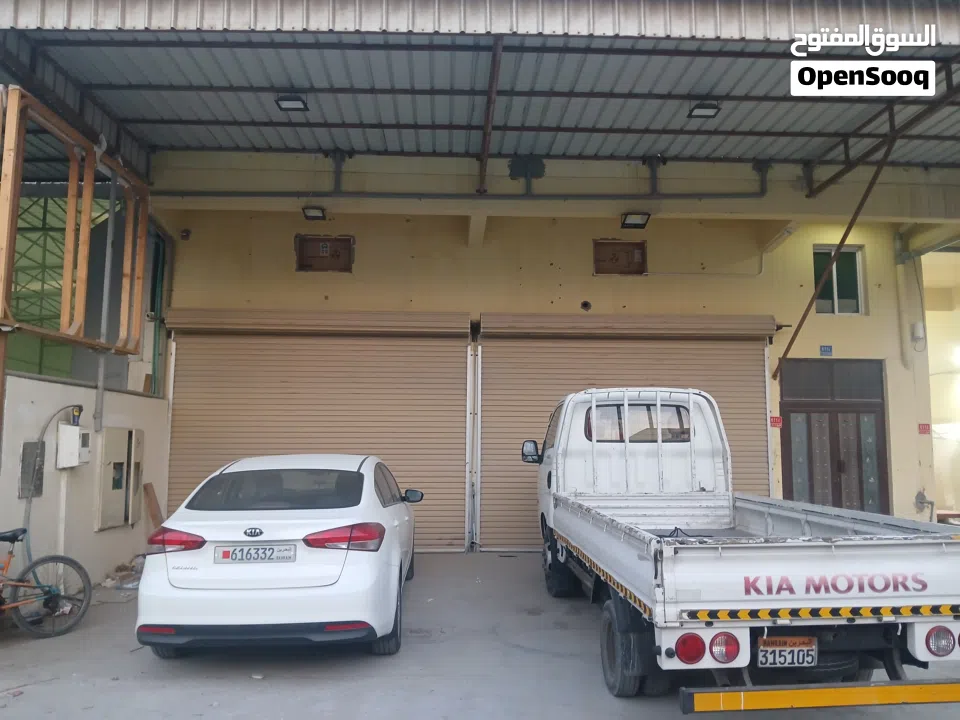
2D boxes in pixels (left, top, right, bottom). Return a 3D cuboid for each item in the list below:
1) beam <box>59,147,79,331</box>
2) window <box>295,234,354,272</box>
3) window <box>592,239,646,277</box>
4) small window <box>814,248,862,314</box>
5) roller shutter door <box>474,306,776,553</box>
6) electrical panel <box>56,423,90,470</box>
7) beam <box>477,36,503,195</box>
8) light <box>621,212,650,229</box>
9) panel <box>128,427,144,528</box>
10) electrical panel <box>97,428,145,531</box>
[{"bbox_3d":[-4.218,-1.228,7.410,0.090,1.903,0.060,0,-6,-2],"label":"beam"},{"bbox_3d":[-2.248,-1.538,10.479,0.860,0.538,0.120,0,-6,-2],"label":"window"},{"bbox_3d":[2.051,-1.497,10.598,0.782,0.545,0.120,0,-6,-2],"label":"window"},{"bbox_3d":[5.343,-1.181,10.729,0.711,1.029,0.100,0,-6,-2],"label":"small window"},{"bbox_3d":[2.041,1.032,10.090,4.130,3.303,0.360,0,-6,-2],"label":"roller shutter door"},{"bbox_3d":[-4.129,0.869,7.365,0.210,0.463,0.260,0,-6,-2],"label":"electrical panel"},{"bbox_3d":[0.085,-2.372,7.507,0.070,0.090,3.204,1,-9,-2],"label":"beam"},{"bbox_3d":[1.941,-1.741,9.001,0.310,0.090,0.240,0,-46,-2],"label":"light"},{"bbox_3d":[-4.203,1.423,8.771,0.080,1.130,0.500,1,-6,-8],"label":"panel"},{"bbox_3d":[-4.221,1.397,8.532,0.100,1.130,0.970,0,-6,-2],"label":"electrical panel"}]

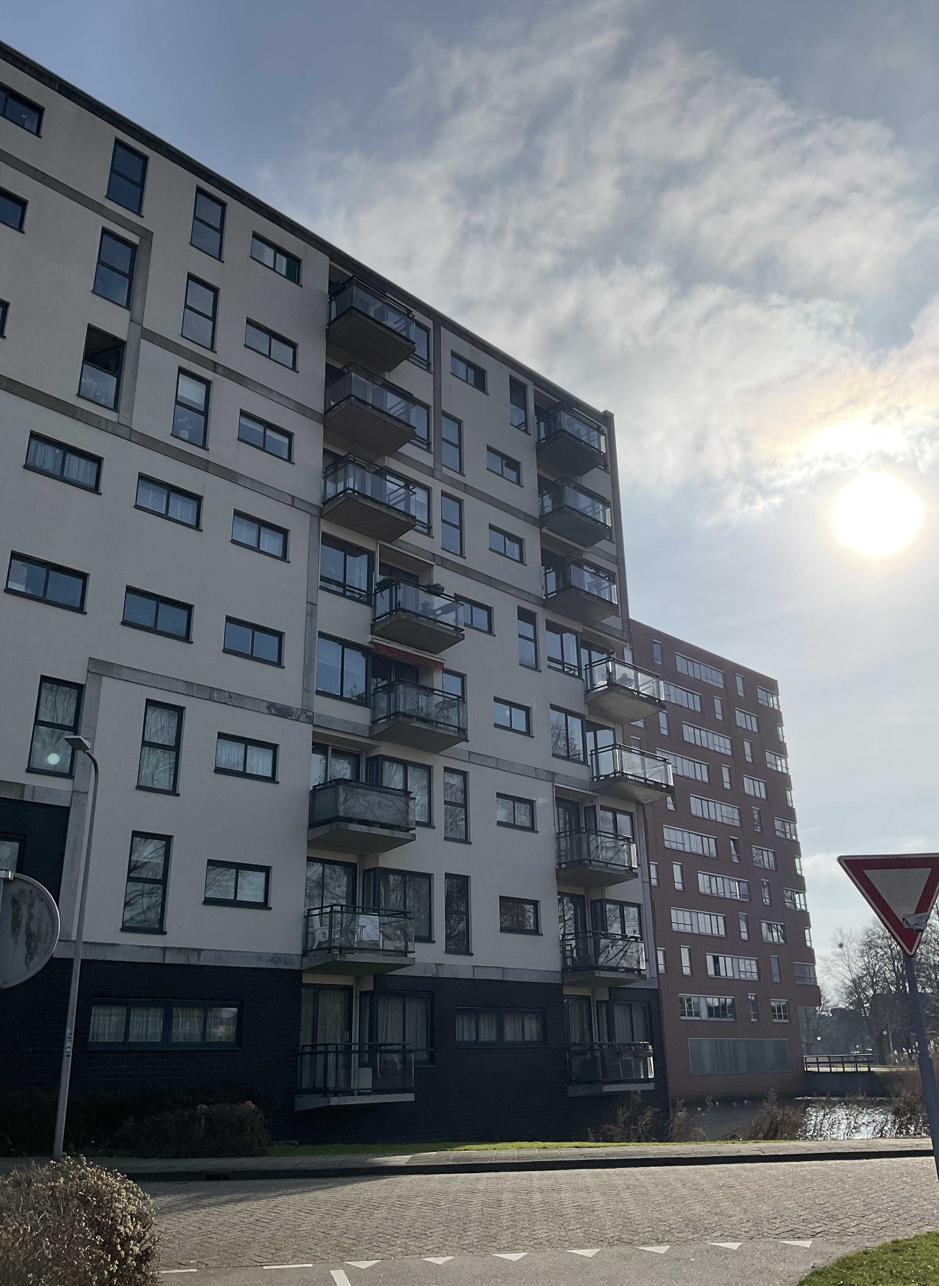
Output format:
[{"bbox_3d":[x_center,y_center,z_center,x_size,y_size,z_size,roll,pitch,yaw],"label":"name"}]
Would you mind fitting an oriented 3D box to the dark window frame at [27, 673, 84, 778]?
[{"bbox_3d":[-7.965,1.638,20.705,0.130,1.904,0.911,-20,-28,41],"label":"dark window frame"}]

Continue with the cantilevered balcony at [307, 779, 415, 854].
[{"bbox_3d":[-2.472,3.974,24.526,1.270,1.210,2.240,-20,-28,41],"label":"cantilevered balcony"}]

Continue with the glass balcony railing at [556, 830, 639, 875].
[{"bbox_3d":[3.563,5.817,29.924,2.223,0.877,1.077,19,-29,-41],"label":"glass balcony railing"}]

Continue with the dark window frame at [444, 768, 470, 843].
[{"bbox_3d":[-0.378,4.159,27.555,0.120,1.841,0.863,-20,-28,41],"label":"dark window frame"}]

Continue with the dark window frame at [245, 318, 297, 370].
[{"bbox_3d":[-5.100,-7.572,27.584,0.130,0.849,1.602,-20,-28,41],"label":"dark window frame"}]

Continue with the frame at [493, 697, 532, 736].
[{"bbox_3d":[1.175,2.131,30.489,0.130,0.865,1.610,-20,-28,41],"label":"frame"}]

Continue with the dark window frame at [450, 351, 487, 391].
[{"bbox_3d":[-0.024,-8.314,33.243,0.130,0.878,1.550,-21,-29,41],"label":"dark window frame"}]

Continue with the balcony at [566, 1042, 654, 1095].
[{"bbox_3d":[3.975,11.910,30.045,1.185,1.360,2.472,-20,-28,41],"label":"balcony"}]

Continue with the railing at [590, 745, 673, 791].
[{"bbox_3d":[4.875,3.783,32.143,2.672,0.917,1.077,19,-29,-41],"label":"railing"}]

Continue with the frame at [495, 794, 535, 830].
[{"bbox_3d":[1.338,4.912,31.016,0.140,0.948,1.700,-20,-28,41],"label":"frame"}]

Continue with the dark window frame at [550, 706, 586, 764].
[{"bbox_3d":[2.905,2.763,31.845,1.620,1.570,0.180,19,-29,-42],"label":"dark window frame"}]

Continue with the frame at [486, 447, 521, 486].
[{"bbox_3d":[1.058,-5.331,32.621,1.532,0.825,0.130,19,-29,-41],"label":"frame"}]

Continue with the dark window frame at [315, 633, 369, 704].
[{"bbox_3d":[-3.045,0.668,25.827,1.571,1.552,0.130,19,-29,-41],"label":"dark window frame"}]

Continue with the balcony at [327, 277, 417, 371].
[{"bbox_3d":[-2.682,-8.736,29.682,1.115,1.319,2.244,-20,-28,41],"label":"balcony"}]

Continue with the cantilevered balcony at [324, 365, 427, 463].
[{"bbox_3d":[-2.620,-6.188,28.712,1.115,1.333,2.258,-20,-28,41],"label":"cantilevered balcony"}]

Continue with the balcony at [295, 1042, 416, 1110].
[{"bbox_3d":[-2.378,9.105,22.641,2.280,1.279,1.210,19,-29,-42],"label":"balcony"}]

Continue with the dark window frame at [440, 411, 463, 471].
[{"bbox_3d":[-0.527,-5.866,31.658,0.130,1.877,0.886,-21,-29,41],"label":"dark window frame"}]

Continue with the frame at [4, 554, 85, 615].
[{"bbox_3d":[-8.807,-1.228,22.520,0.140,0.917,1.720,-20,-28,41],"label":"frame"}]

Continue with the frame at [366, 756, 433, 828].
[{"bbox_3d":[-1.696,3.755,26.785,1.740,1.570,0.570,19,-29,-42],"label":"frame"}]

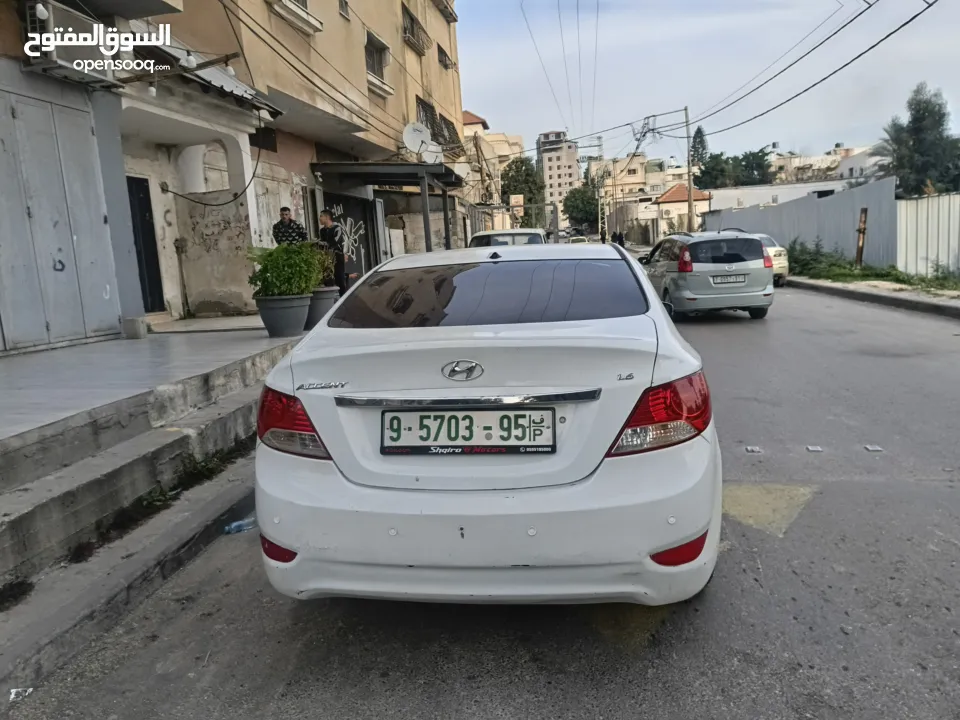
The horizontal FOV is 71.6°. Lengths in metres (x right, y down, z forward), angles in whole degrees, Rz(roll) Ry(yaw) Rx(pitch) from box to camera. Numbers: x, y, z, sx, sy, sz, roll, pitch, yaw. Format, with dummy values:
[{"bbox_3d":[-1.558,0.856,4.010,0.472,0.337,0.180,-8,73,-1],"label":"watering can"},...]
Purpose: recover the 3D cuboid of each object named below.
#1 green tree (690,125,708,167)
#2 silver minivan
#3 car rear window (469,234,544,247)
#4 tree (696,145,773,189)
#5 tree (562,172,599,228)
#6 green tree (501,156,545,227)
[{"bbox_3d":[28.159,-23.561,85.000,2.700,12.500,2.700,-4,8,0],"label":"green tree"},{"bbox_3d":[4.400,-1.760,13.480,1.760,1.640,4.500,-3,9,5],"label":"silver minivan"},{"bbox_3d":[0.504,-2.062,12.200,1.400,0.500,0.150,-2,8,8],"label":"car rear window"},{"bbox_3d":[28.790,-20.113,75.000,8.500,7.800,6.500,-4,8,0],"label":"tree"},{"bbox_3d":[12.200,-19.050,80.000,4.400,7.200,4.400,-4,8,0],"label":"tree"},{"bbox_3d":[3.320,-12.773,52.000,3.500,6.400,3.500,-4,8,0],"label":"green tree"}]

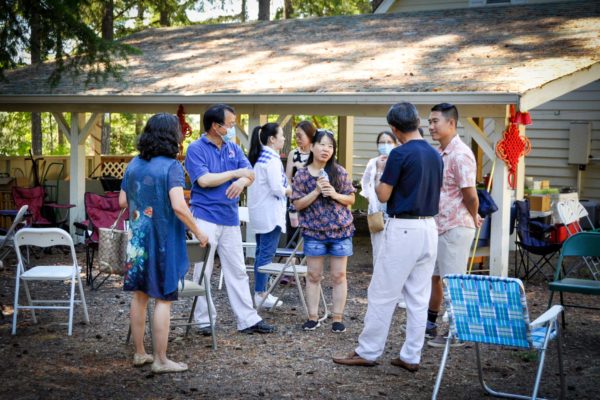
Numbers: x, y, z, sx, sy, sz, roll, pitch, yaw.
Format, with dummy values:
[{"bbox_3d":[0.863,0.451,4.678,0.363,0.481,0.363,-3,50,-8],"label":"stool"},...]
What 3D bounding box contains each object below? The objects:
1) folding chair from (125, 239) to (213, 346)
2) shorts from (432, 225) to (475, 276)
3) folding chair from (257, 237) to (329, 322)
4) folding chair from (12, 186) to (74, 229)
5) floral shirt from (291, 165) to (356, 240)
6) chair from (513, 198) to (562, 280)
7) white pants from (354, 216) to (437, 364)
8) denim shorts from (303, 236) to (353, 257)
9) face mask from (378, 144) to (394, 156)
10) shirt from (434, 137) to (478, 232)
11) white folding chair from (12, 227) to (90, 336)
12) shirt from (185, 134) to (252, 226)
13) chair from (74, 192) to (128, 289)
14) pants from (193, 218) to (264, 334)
[{"bbox_3d":[-0.910,0.659,7.495,0.470,0.760,0.520,-2,5,-33],"label":"folding chair"},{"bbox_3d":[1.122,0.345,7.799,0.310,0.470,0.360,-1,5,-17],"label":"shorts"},{"bbox_3d":[-0.080,0.565,8.510,0.500,0.770,0.460,2,5,19],"label":"folding chair"},{"bbox_3d":[-2.880,0.250,11.800,0.780,0.880,0.600,-3,6,-38],"label":"folding chair"},{"bbox_3d":[0.185,0.020,8.266,0.480,0.580,0.320,2,5,11],"label":"floral shirt"},{"bbox_3d":[2.524,0.404,11.041,0.520,0.820,0.600,2,5,20],"label":"chair"},{"bbox_3d":[0.630,0.595,6.750,0.440,0.960,0.420,-2,5,-34],"label":"white pants"},{"bbox_3d":[0.220,0.329,8.320,0.370,0.250,0.260,1,4,5],"label":"denim shorts"},{"bbox_3d":[0.767,-0.437,9.273,0.145,0.105,0.080,1,4,5],"label":"face mask"},{"bbox_3d":[1.080,-0.110,7.480,0.320,0.700,0.480,-3,5,-35],"label":"shirt"},{"bbox_3d":[-1.894,0.592,8.002,0.455,0.785,0.490,1,4,5],"label":"white folding chair"},{"bbox_3d":[-0.595,-0.142,7.670,0.500,0.690,0.320,-2,5,-25],"label":"shirt"},{"bbox_3d":[-1.780,0.360,9.930,0.800,0.900,0.600,-1,5,-18],"label":"chair"},{"bbox_3d":[-0.535,0.530,7.720,0.480,0.890,0.360,-2,5,-25],"label":"pants"}]

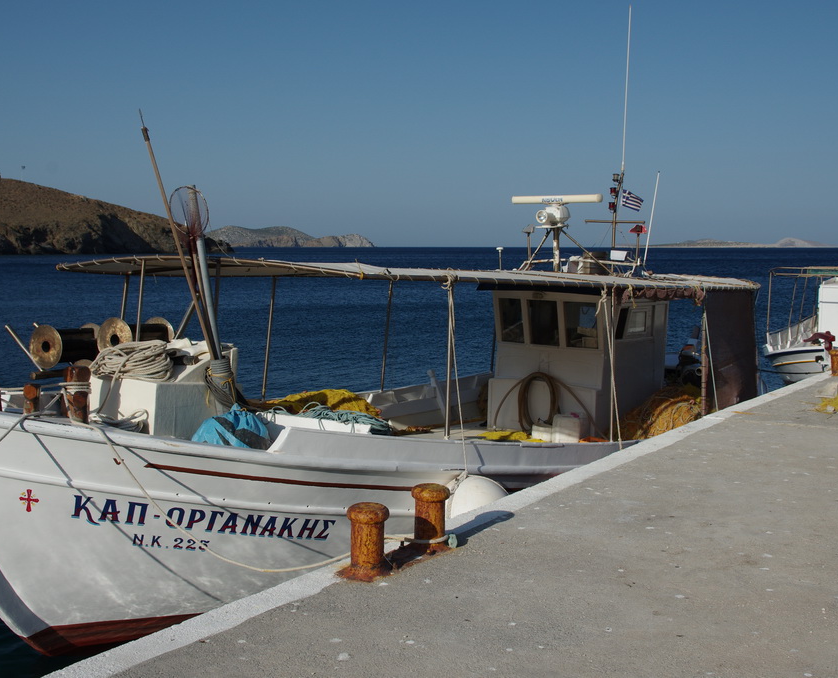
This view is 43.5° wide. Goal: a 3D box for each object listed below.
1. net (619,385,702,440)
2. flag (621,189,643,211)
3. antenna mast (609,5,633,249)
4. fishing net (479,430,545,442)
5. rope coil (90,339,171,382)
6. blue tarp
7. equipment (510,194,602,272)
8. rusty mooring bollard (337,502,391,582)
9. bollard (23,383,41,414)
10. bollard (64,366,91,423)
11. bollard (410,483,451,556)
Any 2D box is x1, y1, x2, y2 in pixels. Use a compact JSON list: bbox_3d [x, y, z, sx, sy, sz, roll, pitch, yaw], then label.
[{"bbox_3d":[2.763,0.850,11.819,0.850,0.600,1.250,4,6,36],"label":"net"},{"bbox_3d":[2.663,-1.734,13.099,0.280,0.260,0.080,1,5,8],"label":"flag"},{"bbox_3d":[2.536,-2.596,13.124,0.160,3.099,0.150,7,6,36],"label":"antenna mast"},{"bbox_3d":[1.009,1.063,11.336,0.750,0.140,0.450,4,6,36],"label":"fishing net"},{"bbox_3d":[-1.906,0.149,6.939,0.520,0.240,0.460,4,6,36],"label":"rope coil"},{"bbox_3d":[-1.201,0.580,6.726,0.480,0.320,0.380,4,6,36],"label":"blue tarp"},{"bbox_3d":[1.563,-1.200,11.941,1.080,0.880,0.450,3,6,30],"label":"equipment"},{"bbox_3d":[-0.283,1.050,5.491,0.260,0.355,0.260,0,5,0],"label":"rusty mooring bollard"},{"bbox_3d":[-2.209,0.340,6.003,0.100,0.190,0.100,4,6,36],"label":"bollard"},{"bbox_3d":[-1.965,0.320,6.051,0.140,0.320,0.140,4,6,36],"label":"bollard"},{"bbox_3d":[0.068,1.011,5.929,0.245,0.355,0.245,0,5,0],"label":"bollard"}]

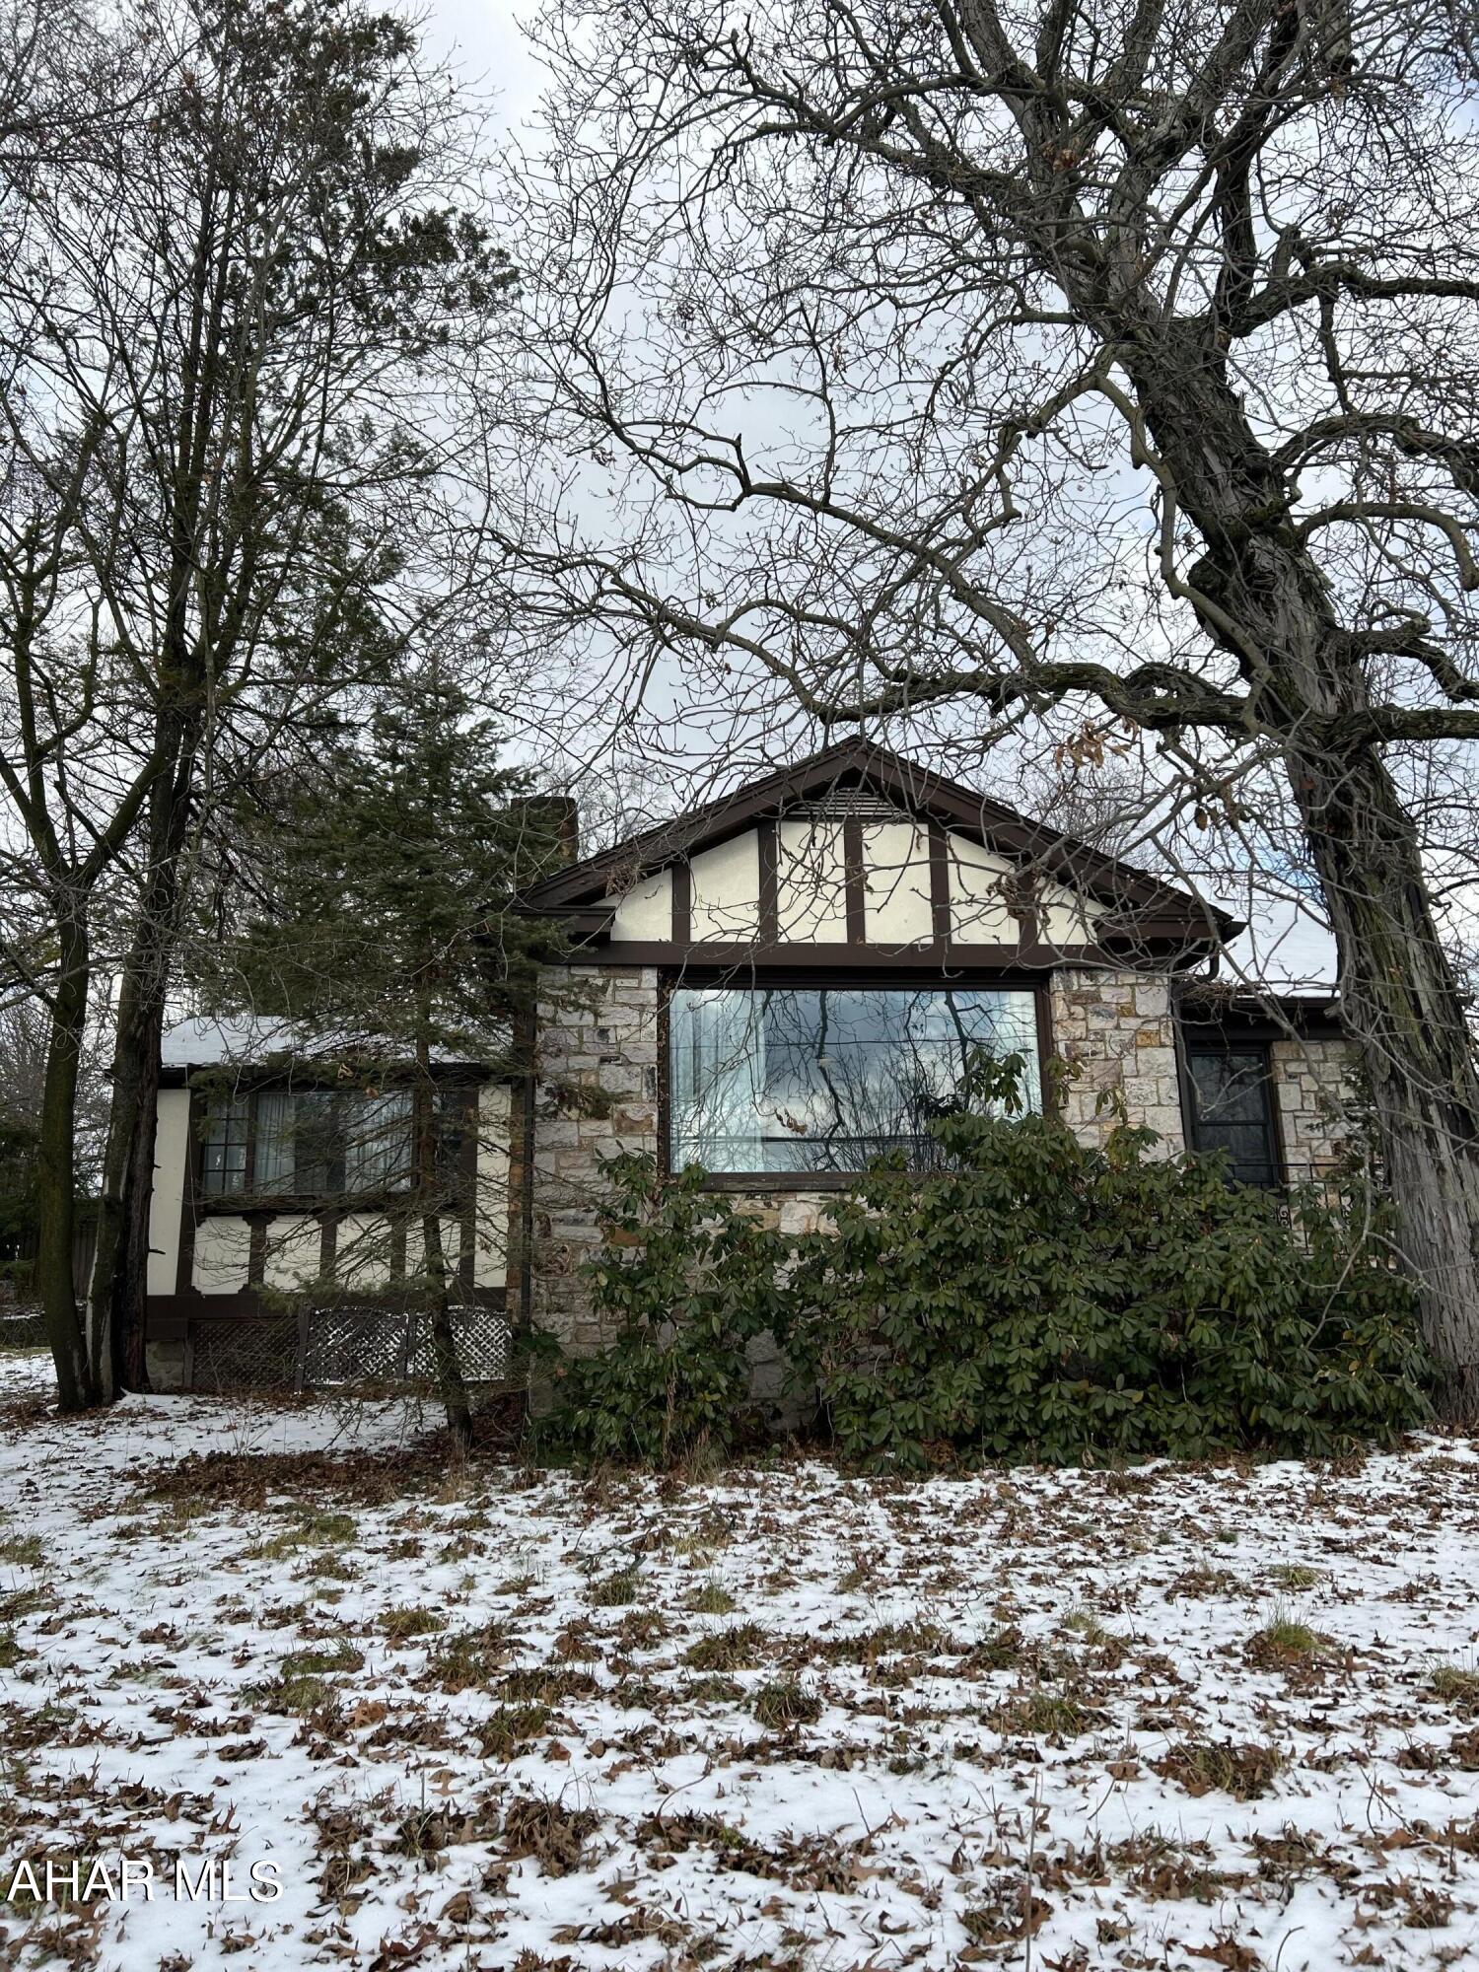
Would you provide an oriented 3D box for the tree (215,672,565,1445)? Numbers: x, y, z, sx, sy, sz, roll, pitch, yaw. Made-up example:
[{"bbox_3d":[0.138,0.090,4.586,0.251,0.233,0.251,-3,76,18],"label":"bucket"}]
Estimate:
[{"bbox_3d":[-2.597,0.357,10.979,2.610,5.910,2.561,0,-14,-6],"label":"tree"}]

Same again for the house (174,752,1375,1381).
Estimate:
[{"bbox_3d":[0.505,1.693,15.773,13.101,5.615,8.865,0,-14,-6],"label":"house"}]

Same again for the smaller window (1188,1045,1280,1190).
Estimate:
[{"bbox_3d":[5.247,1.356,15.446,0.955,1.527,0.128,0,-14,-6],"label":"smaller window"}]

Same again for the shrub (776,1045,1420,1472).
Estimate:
[{"bbox_3d":[2.601,1.988,10.912,4.679,2.906,2.069,0,-14,-6],"label":"shrub"}]

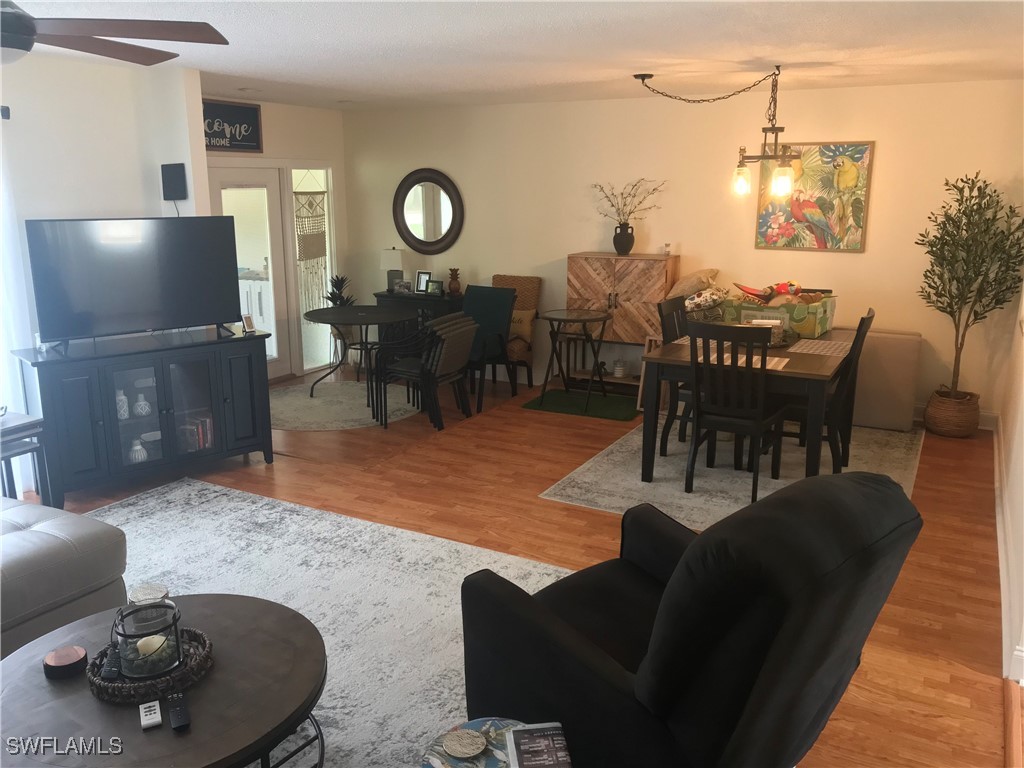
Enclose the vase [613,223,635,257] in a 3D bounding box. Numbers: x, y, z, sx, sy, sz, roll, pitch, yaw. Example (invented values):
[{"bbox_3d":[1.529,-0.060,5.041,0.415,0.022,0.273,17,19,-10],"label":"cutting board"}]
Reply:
[{"bbox_3d":[0.933,-1.203,6.905,0.175,0.265,0.165,0,14,0],"label":"vase"}]

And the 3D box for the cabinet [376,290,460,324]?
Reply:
[{"bbox_3d":[-0.892,-0.471,8.145,0.860,0.805,0.340,8,16,28],"label":"cabinet"}]

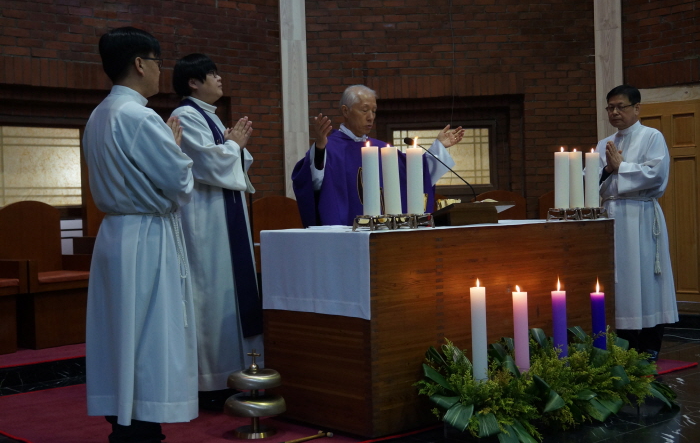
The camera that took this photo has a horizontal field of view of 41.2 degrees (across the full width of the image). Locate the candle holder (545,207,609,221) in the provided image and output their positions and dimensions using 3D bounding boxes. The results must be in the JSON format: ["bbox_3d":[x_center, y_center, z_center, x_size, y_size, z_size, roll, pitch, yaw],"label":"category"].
[{"bbox_3d":[1.274,-0.037,5.227,0.395,0.065,0.130,-2,1,-41],"label":"candle holder"}]

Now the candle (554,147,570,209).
[{"bbox_3d":[1.169,-0.231,5.137,0.079,0.323,0.079,0,0,0],"label":"candle"}]

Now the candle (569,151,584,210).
[{"bbox_3d":[1.268,-0.237,5.218,0.077,0.323,0.077,-1,2,0],"label":"candle"}]

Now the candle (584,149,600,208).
[{"bbox_3d":[1.371,-0.237,5.263,0.077,0.321,0.077,-1,2,0],"label":"candle"}]

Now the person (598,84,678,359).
[{"bbox_3d":[1.782,0.011,5.859,0.530,1.710,0.430,0,2,36],"label":"person"}]

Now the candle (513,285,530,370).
[{"bbox_3d":[0.793,0.526,4.310,0.067,0.417,0.067,-3,2,-40],"label":"candle"}]

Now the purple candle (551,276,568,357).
[{"bbox_3d":[0.995,0.490,4.413,0.070,0.358,0.070,-4,2,-41],"label":"purple candle"}]

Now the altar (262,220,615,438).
[{"bbox_3d":[0.530,0.471,4.905,1.830,0.910,0.750,-3,2,-40],"label":"altar"}]

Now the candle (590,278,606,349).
[{"bbox_3d":[1.241,0.531,4.646,0.068,0.370,0.068,-3,2,-40],"label":"candle"}]

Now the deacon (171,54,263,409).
[{"bbox_3d":[-0.662,0.062,4.700,0.470,1.770,0.500,-1,2,12],"label":"deacon"}]

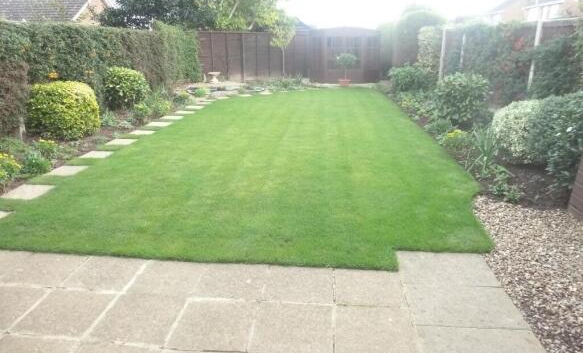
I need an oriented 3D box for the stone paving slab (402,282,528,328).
[{"bbox_3d":[1.041,0.813,2.479,0.622,0.050,0.400,1,19,5],"label":"stone paving slab"}]

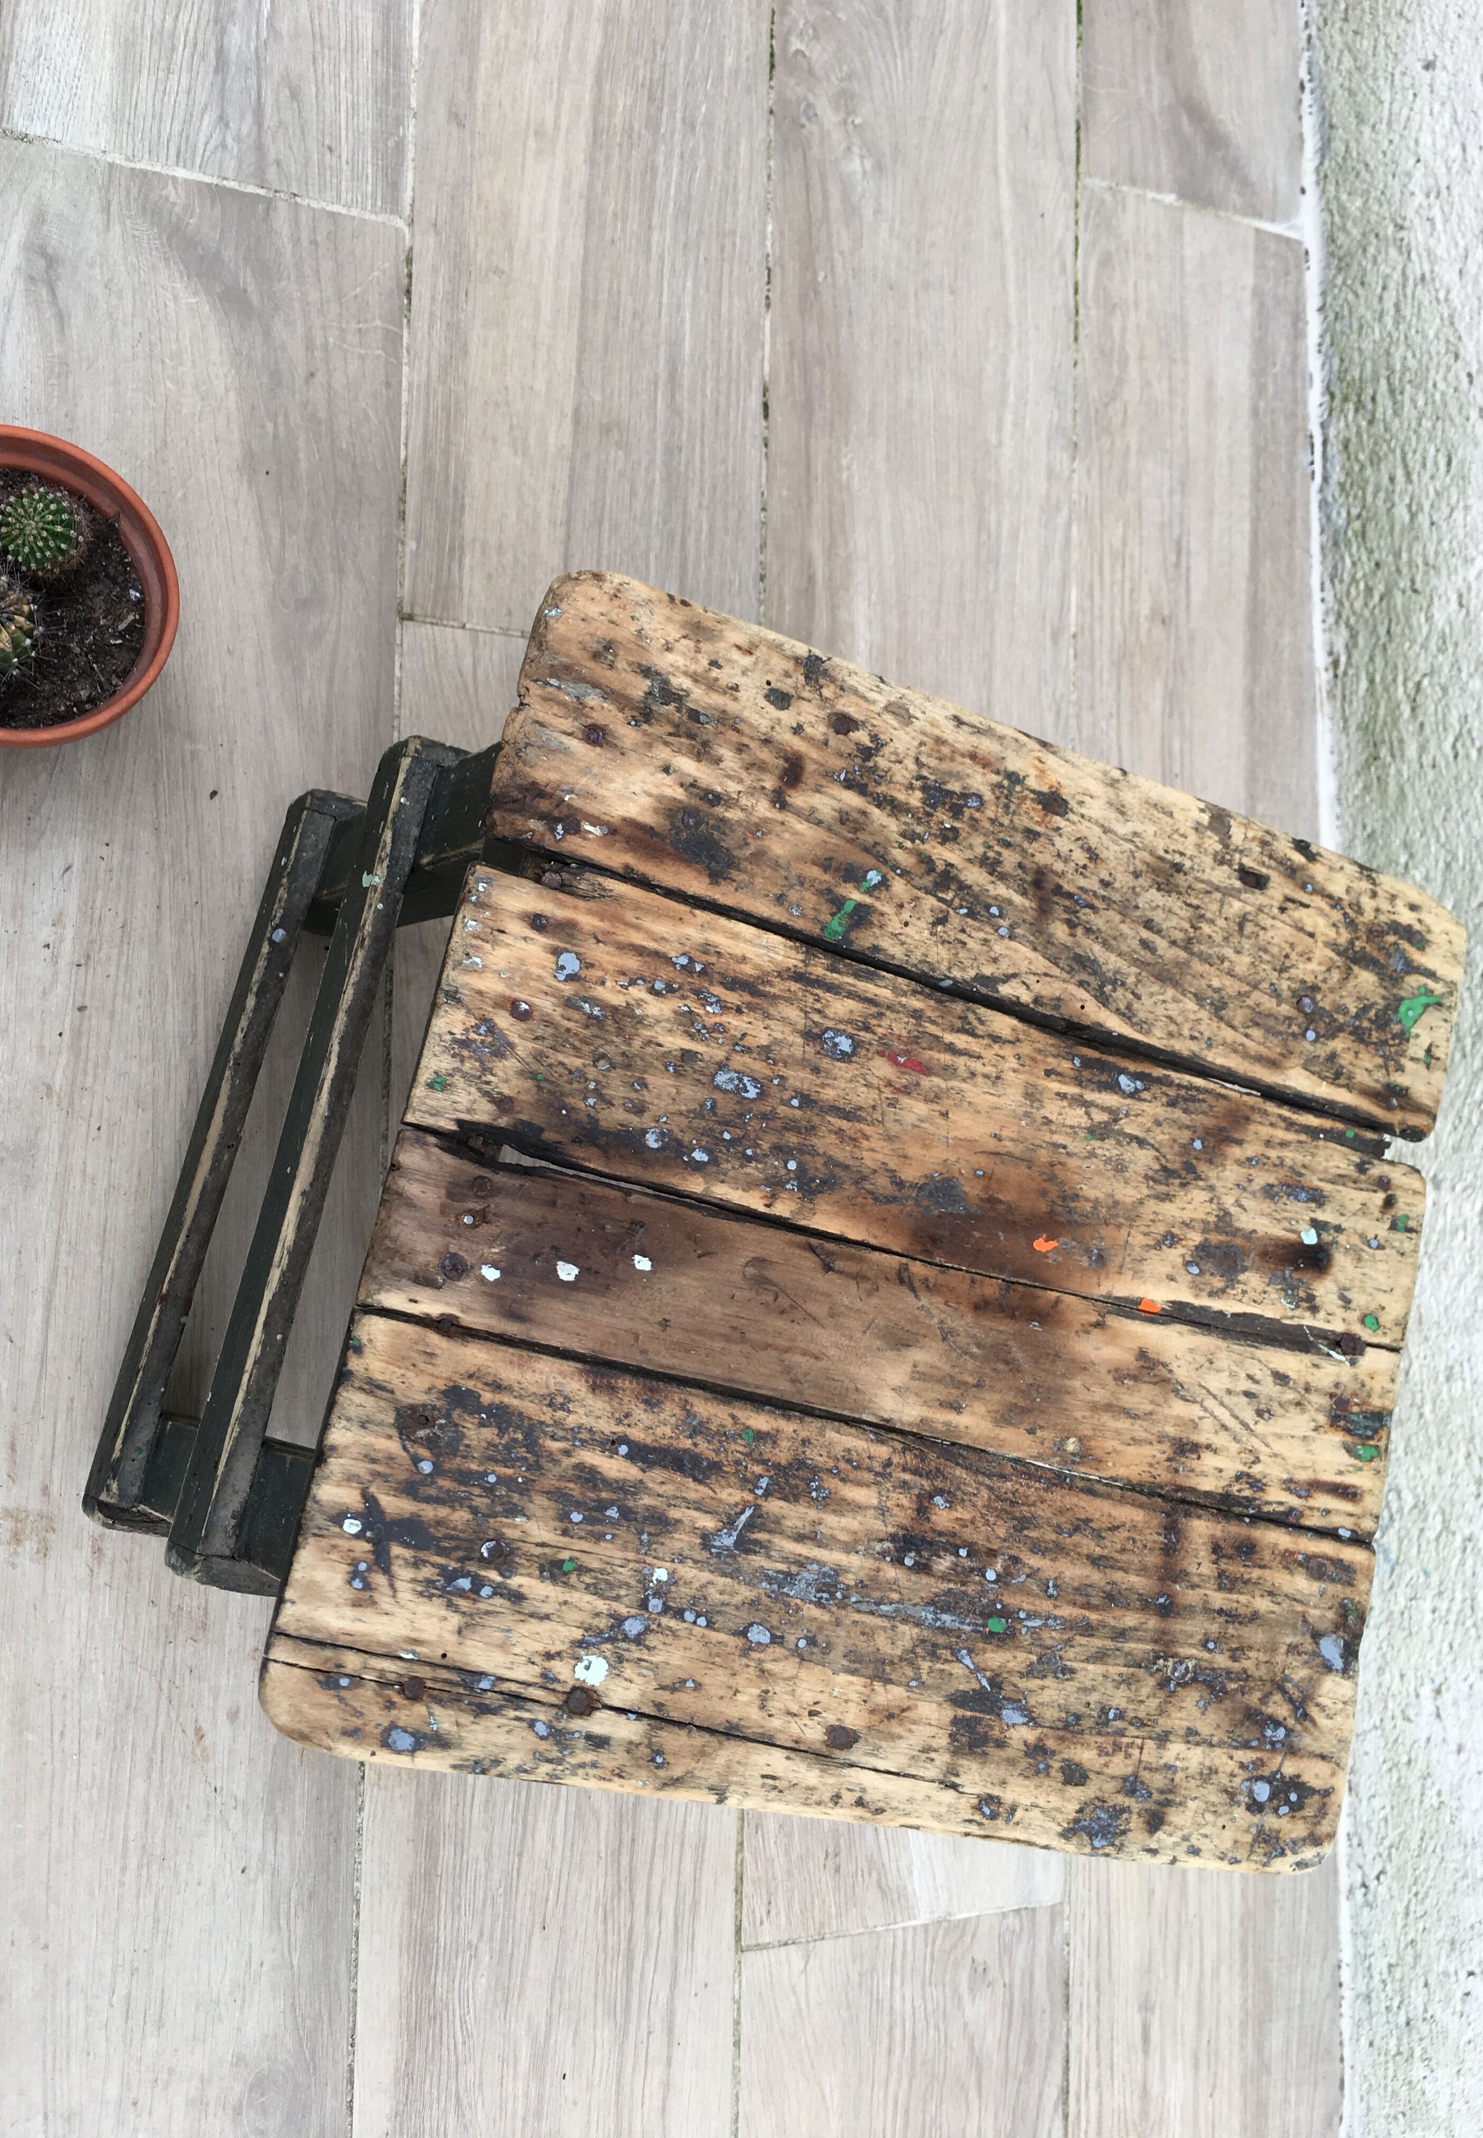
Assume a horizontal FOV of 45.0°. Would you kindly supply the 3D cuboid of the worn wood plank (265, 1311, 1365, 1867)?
[{"bbox_3d":[0.043,0.174,0.571,0.372,0.020,0.123,16,81,-20],"label":"worn wood plank"}]

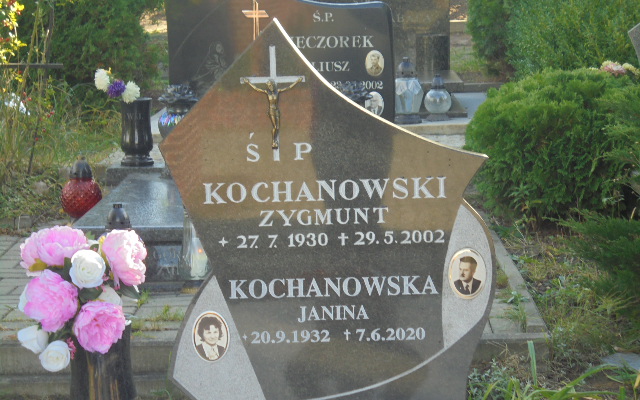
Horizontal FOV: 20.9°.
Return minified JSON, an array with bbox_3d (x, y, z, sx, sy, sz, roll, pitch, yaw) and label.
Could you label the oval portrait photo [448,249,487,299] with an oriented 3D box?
[{"bbox_3d":[0.350,0.174,4.120,0.090,0.120,0.010,-2,8,1],"label":"oval portrait photo"}]

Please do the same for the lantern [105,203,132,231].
[{"bbox_3d":[-0.702,0.160,6.100,0.150,0.300,0.150,-2,8,1],"label":"lantern"}]

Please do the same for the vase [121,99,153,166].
[{"bbox_3d":[-0.824,-0.303,7.800,0.150,0.305,0.150,-2,8,1],"label":"vase"}]

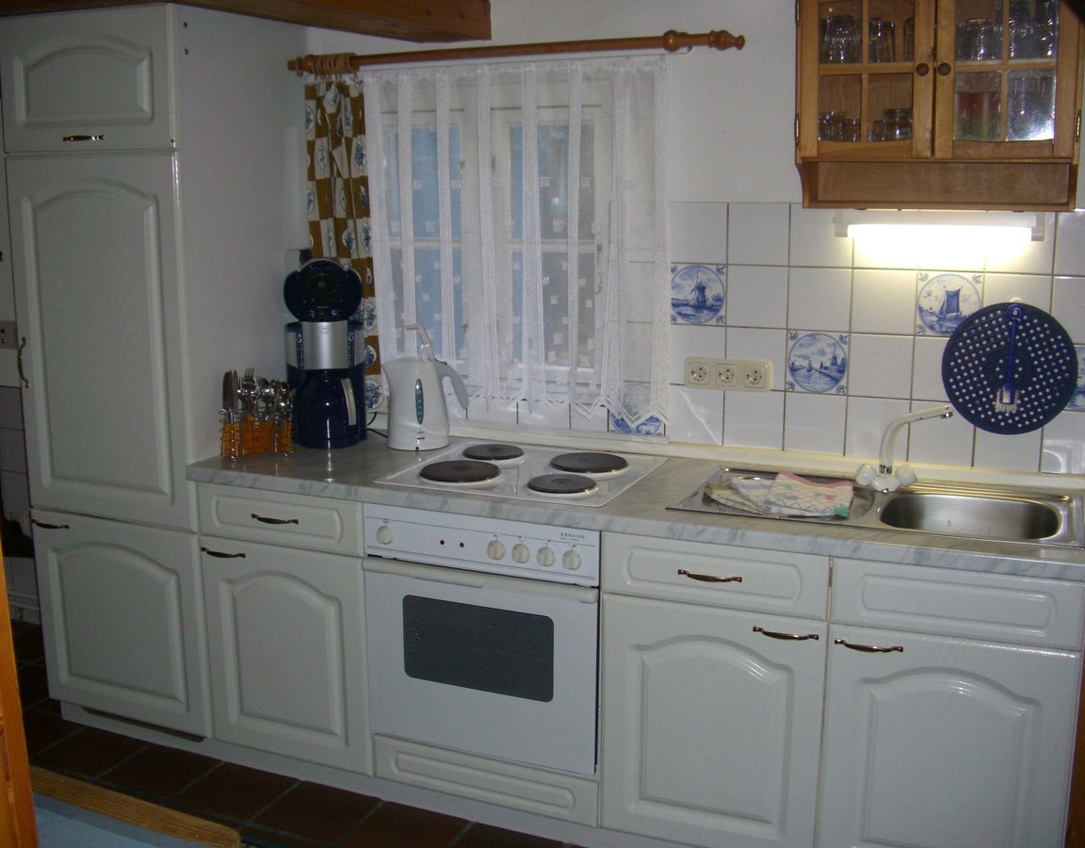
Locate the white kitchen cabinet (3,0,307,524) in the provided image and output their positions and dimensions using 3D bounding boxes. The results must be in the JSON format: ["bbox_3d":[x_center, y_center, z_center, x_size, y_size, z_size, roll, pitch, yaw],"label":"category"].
[{"bbox_3d":[-1.016,-0.424,3.390,0.587,1.306,0.574,5,12,23],"label":"white kitchen cabinet"}]

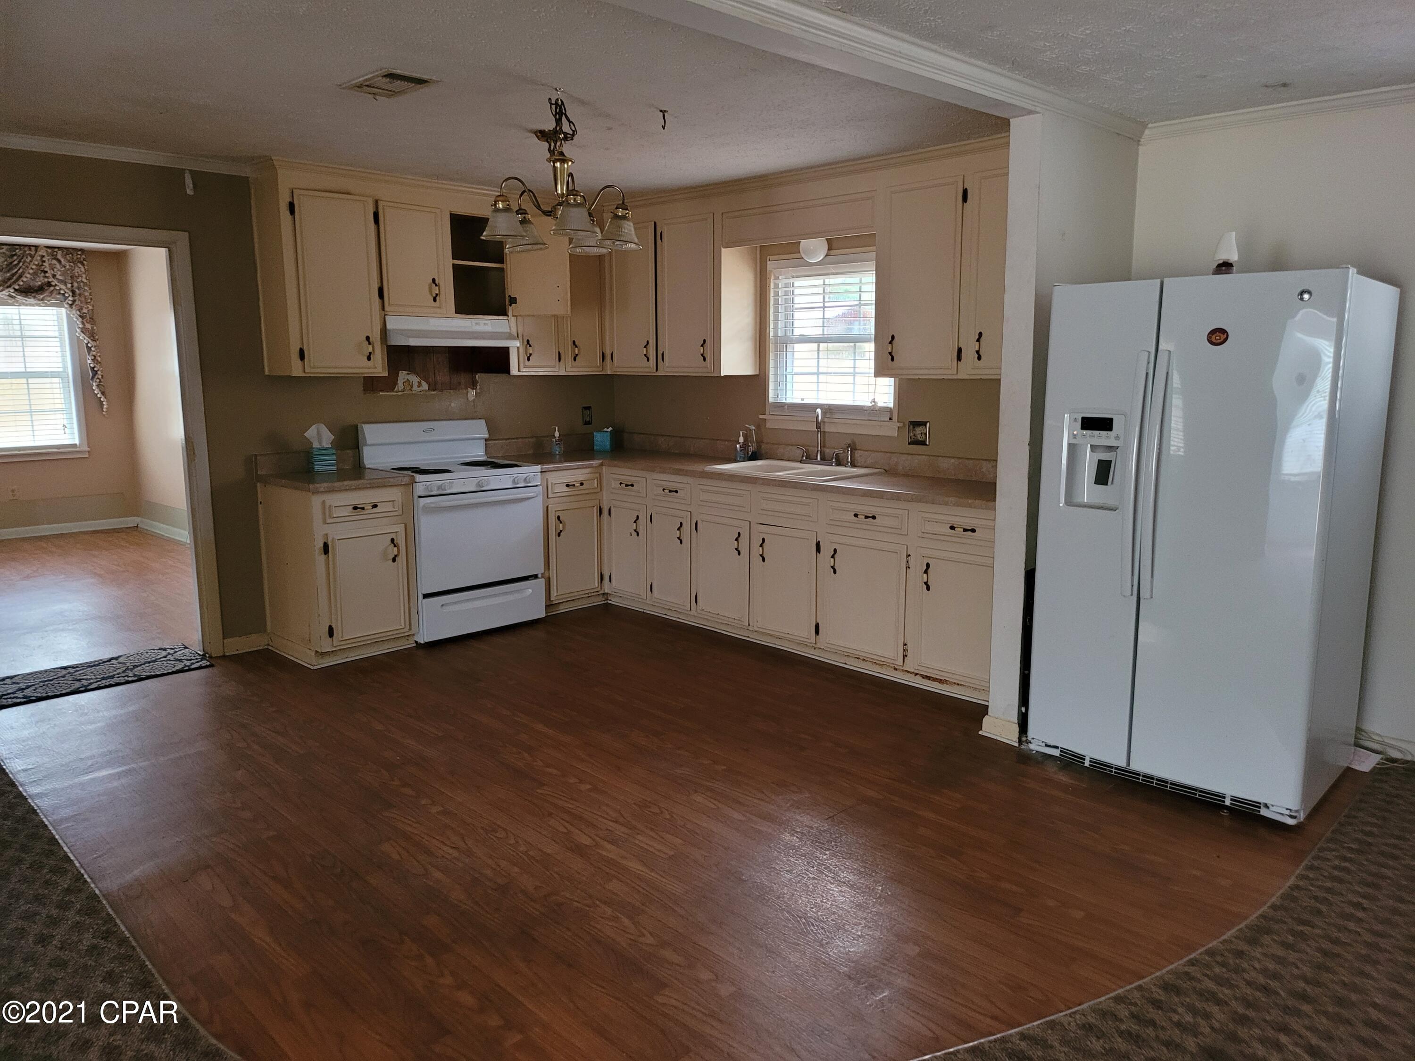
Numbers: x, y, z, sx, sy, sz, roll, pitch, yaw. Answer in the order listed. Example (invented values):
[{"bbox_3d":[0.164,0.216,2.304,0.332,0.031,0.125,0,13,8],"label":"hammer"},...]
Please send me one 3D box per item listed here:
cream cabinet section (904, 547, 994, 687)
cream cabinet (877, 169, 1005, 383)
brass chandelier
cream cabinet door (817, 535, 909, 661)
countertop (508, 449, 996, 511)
[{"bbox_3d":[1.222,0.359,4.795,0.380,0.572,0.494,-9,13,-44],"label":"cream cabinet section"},{"bbox_3d":[1.274,-1.174,4.896,0.327,0.937,0.970,-9,13,-44],"label":"cream cabinet"},{"bbox_3d":[-0.522,-1.274,3.804,0.577,0.518,0.577,0,9,0],"label":"brass chandelier"},{"bbox_3d":[0.745,0.319,5.050,0.050,0.573,0.480,-9,13,-44],"label":"cream cabinet door"},{"bbox_3d":[0.178,-0.281,5.580,1.110,0.042,3.400,-9,13,-44],"label":"countertop"}]

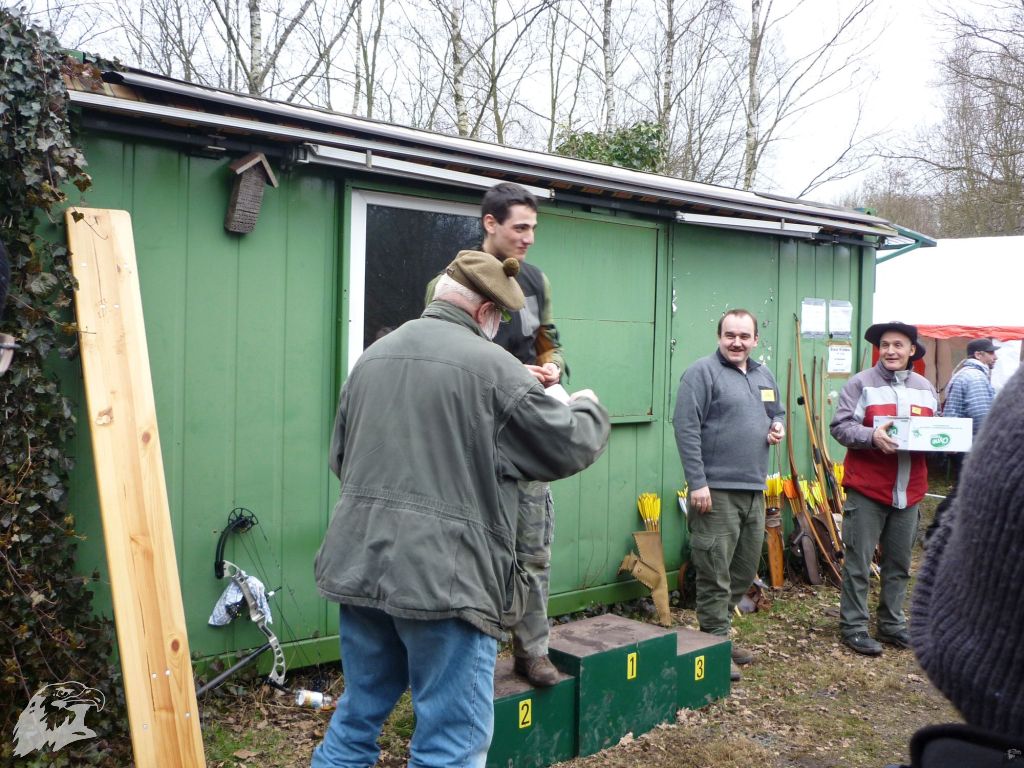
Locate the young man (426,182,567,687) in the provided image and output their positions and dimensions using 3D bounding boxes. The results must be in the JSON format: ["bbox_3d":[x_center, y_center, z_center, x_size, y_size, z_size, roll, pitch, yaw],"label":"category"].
[{"bbox_3d":[-0.035,0.172,3.662,0.520,1.853,0.400,1,1,-37],"label":"young man"}]

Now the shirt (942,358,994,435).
[{"bbox_3d":[3.663,0.150,7.850,0.400,0.700,0.520,1,1,22],"label":"shirt"}]

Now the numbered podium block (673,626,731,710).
[{"bbox_3d":[0.733,1.285,4.377,0.393,0.272,0.323,0,1,-43],"label":"numbered podium block"}]

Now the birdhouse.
[{"bbox_3d":[-1.124,-0.818,4.189,0.180,0.330,0.110,17,-11,-41],"label":"birdhouse"}]

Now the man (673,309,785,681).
[{"bbox_3d":[1.044,0.530,4.755,0.540,1.784,0.370,1,1,-20],"label":"man"}]

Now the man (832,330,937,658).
[{"bbox_3d":[1.975,0.550,5.205,0.570,1.766,0.400,1,1,-7],"label":"man"}]

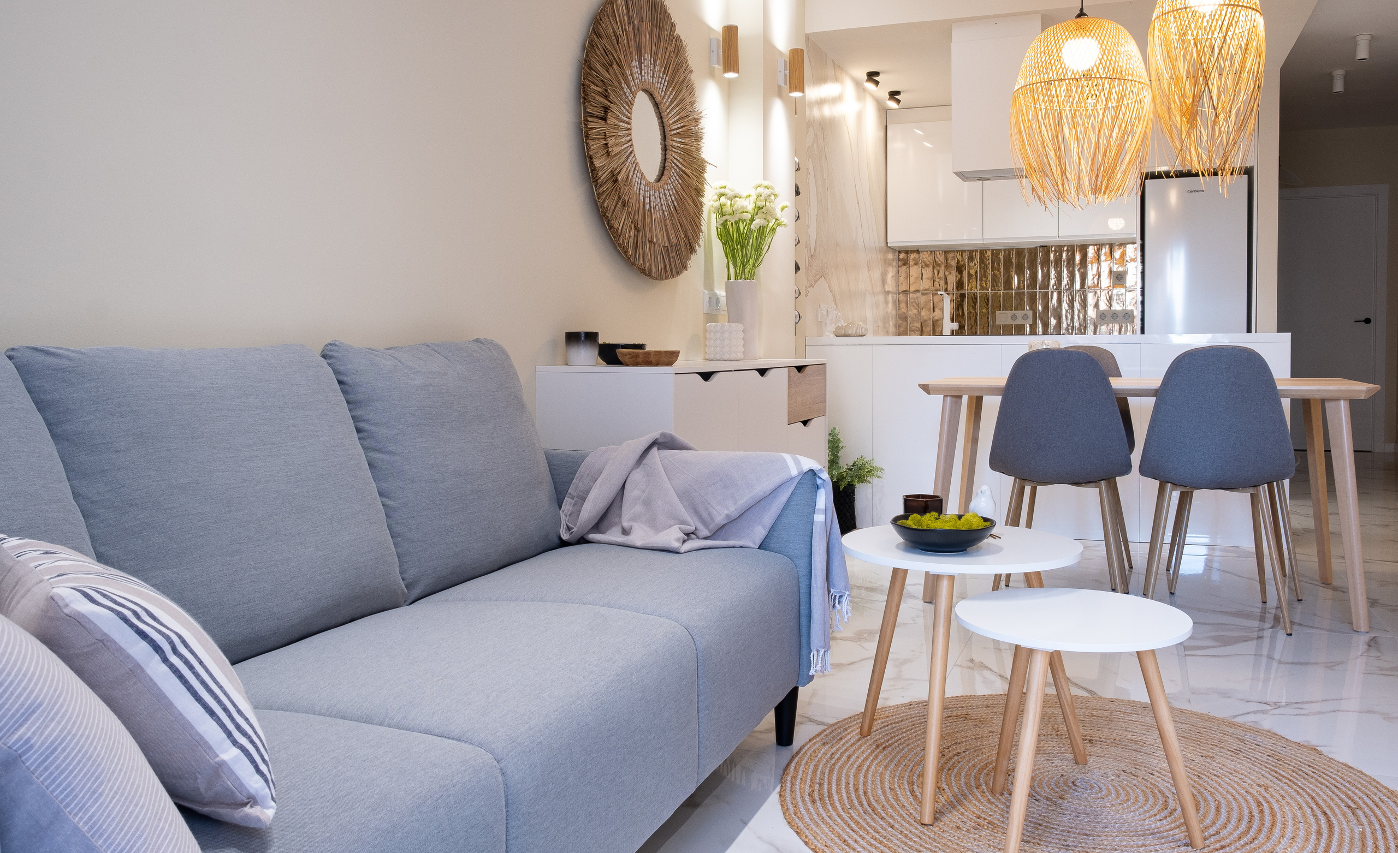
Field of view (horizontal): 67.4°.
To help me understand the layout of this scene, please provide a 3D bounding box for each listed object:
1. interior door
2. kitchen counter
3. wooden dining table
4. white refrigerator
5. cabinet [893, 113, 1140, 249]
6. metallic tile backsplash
[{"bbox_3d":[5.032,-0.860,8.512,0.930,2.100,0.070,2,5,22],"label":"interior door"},{"bbox_3d":[1.598,0.023,5.002,2.079,0.911,0.594,1,5,22],"label":"kitchen counter"},{"bbox_3d":[1.526,0.211,3.728,1.396,0.740,0.752,1,5,22],"label":"wooden dining table"},{"bbox_3d":[2.943,-0.539,6.293,0.544,1.797,0.584,1,5,22],"label":"white refrigerator"},{"bbox_3d":[1.968,-1.550,6.628,1.485,0.782,0.356,1,5,22],"label":"cabinet"},{"bbox_3d":[2.081,-0.889,6.959,1.531,0.600,0.016,2,5,22],"label":"metallic tile backsplash"}]

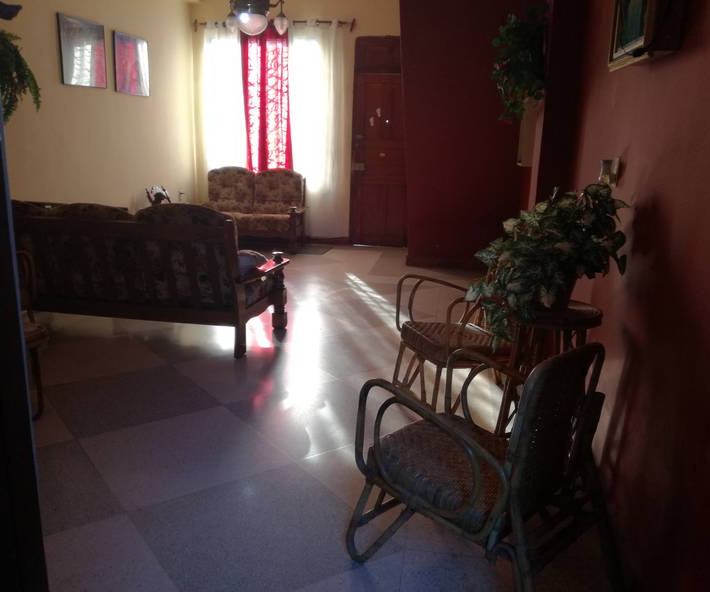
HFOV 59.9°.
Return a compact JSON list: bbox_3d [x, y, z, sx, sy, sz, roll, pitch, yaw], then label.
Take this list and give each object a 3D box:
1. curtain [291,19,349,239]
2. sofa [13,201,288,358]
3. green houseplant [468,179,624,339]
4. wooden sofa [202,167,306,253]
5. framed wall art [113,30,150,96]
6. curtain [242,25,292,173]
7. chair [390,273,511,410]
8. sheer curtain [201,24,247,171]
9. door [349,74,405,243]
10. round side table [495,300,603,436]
[{"bbox_3d":[-0.470,-2.044,7.788,0.746,2.689,0.136,4,13,11],"label":"curtain"},{"bbox_3d":[-1.476,-0.187,3.846,1.944,0.847,0.814,4,13,11],"label":"sofa"},{"bbox_3d":[0.806,-0.141,2.592,0.542,0.633,0.520,4,13,11],"label":"green houseplant"},{"bbox_3d":[-1.289,-1.091,7.609,1.277,0.972,0.814,4,13,11],"label":"wooden sofa"},{"bbox_3d":[-2.376,-2.455,6.596,0.034,0.576,0.667,5,13,12],"label":"framed wall art"},{"bbox_3d":[-1.129,-2.092,7.912,0.644,2.689,0.124,4,13,11],"label":"curtain"},{"bbox_3d":[0.560,0.154,2.926,0.588,0.712,0.508,-1,13,-14],"label":"chair"},{"bbox_3d":[-1.700,-2.134,8.019,0.644,2.689,0.124,4,13,11],"label":"sheer curtain"},{"bbox_3d":[0.353,-1.714,7.880,0.836,2.158,0.068,4,13,11],"label":"door"},{"bbox_3d":[0.867,0.321,2.712,0.452,0.497,0.452,4,13,11],"label":"round side table"}]

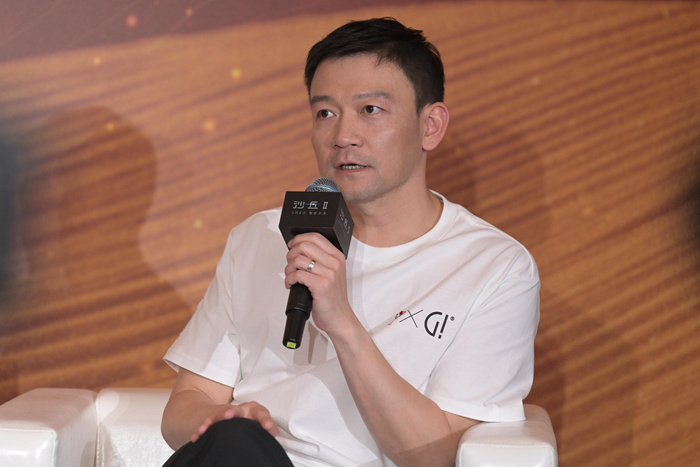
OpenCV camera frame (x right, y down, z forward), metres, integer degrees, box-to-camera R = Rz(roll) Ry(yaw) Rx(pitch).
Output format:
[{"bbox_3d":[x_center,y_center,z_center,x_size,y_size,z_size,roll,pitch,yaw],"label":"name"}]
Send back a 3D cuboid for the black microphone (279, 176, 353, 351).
[{"bbox_3d":[-0.055,0.036,4.630,0.074,0.250,0.074,1,-32,16],"label":"black microphone"}]

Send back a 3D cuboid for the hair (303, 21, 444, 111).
[{"bbox_3d":[0.034,-0.213,4.790,0.170,0.155,0.210,-6,-4,28],"label":"hair"}]

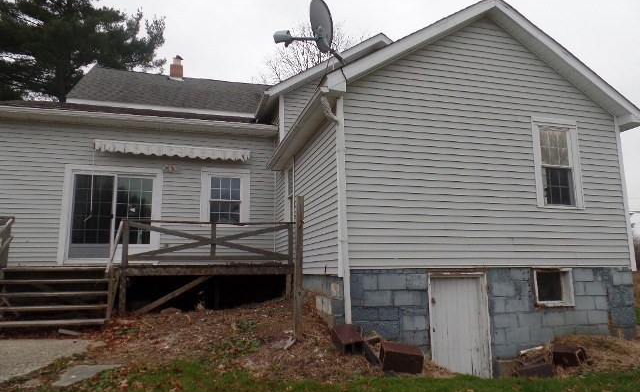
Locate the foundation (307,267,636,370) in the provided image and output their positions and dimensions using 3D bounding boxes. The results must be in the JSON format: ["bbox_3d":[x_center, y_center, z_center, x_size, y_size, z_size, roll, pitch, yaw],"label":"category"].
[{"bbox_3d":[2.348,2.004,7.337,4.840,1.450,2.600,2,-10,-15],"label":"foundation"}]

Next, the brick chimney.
[{"bbox_3d":[-5.498,-4.896,16.200,0.480,1.000,0.480,2,-10,-15],"label":"brick chimney"}]

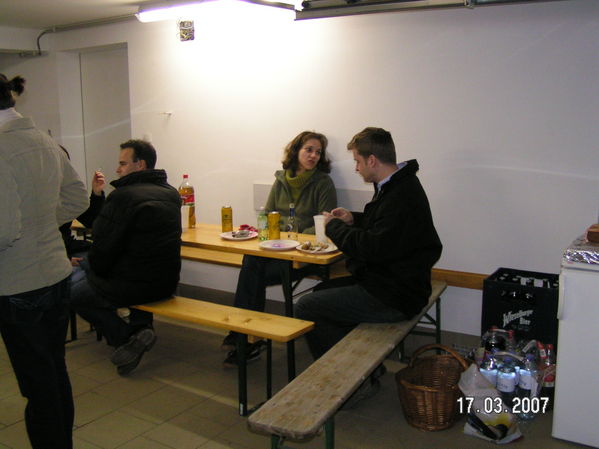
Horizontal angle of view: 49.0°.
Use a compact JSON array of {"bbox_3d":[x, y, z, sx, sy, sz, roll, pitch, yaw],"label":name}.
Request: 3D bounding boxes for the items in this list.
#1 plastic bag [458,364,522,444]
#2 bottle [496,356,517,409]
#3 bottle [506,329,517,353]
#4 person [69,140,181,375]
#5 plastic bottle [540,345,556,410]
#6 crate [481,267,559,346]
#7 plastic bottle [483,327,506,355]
[{"bbox_3d":[0.920,0.856,3.203,0.300,0.296,0.230,5,12,34],"label":"plastic bag"},{"bbox_3d":[1.040,0.824,3.288,0.090,0.325,0.090,5,12,34],"label":"bottle"},{"bbox_3d":[1.175,0.752,3.666,0.090,0.335,0.090,5,12,34],"label":"bottle"},{"bbox_3d":[-0.978,0.209,3.754,0.784,1.372,0.549,3,9,25],"label":"person"},{"bbox_3d":[1.282,0.772,3.355,0.088,0.335,0.088,5,10,33],"label":"plastic bottle"},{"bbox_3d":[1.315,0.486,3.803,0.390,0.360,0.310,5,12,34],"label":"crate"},{"bbox_3d":[1.075,0.733,3.636,0.097,0.335,0.097,5,10,33],"label":"plastic bottle"}]

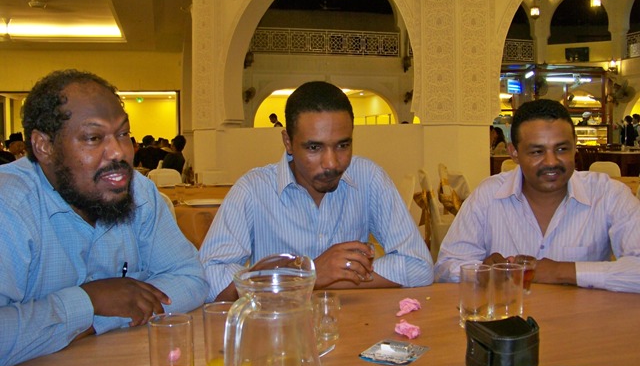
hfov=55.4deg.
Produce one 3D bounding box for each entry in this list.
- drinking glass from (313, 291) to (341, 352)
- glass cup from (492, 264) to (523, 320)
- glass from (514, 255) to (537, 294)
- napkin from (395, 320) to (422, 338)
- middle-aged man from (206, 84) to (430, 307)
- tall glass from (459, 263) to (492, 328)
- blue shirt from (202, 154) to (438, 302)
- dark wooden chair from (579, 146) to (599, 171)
[{"bbox_3d":[0.014,0.253,1.148,0.051,0.086,0.051,-1,3,0],"label":"drinking glass"},{"bbox_3d":[0.388,0.226,1.255,0.062,0.114,0.062,-1,3,0],"label":"glass cup"},{"bbox_3d":[0.499,0.224,1.478,0.052,0.088,0.052,-1,3,0],"label":"glass"},{"bbox_3d":[0.174,0.279,1.178,0.050,0.022,0.052,-1,3,0],"label":"napkin"},{"bbox_3d":[-0.030,0.360,1.620,0.570,1.200,0.600,-2,3,-9],"label":"middle-aged man"},{"bbox_3d":[0.313,0.227,1.223,0.062,0.116,0.062,-1,3,0],"label":"tall glass"},{"bbox_3d":[-0.025,0.170,1.580,0.560,0.520,0.420,-2,3,-9],"label":"blue shirt"},{"bbox_3d":[5.753,-0.316,13.272,0.450,0.920,0.500,0,4,7],"label":"dark wooden chair"}]

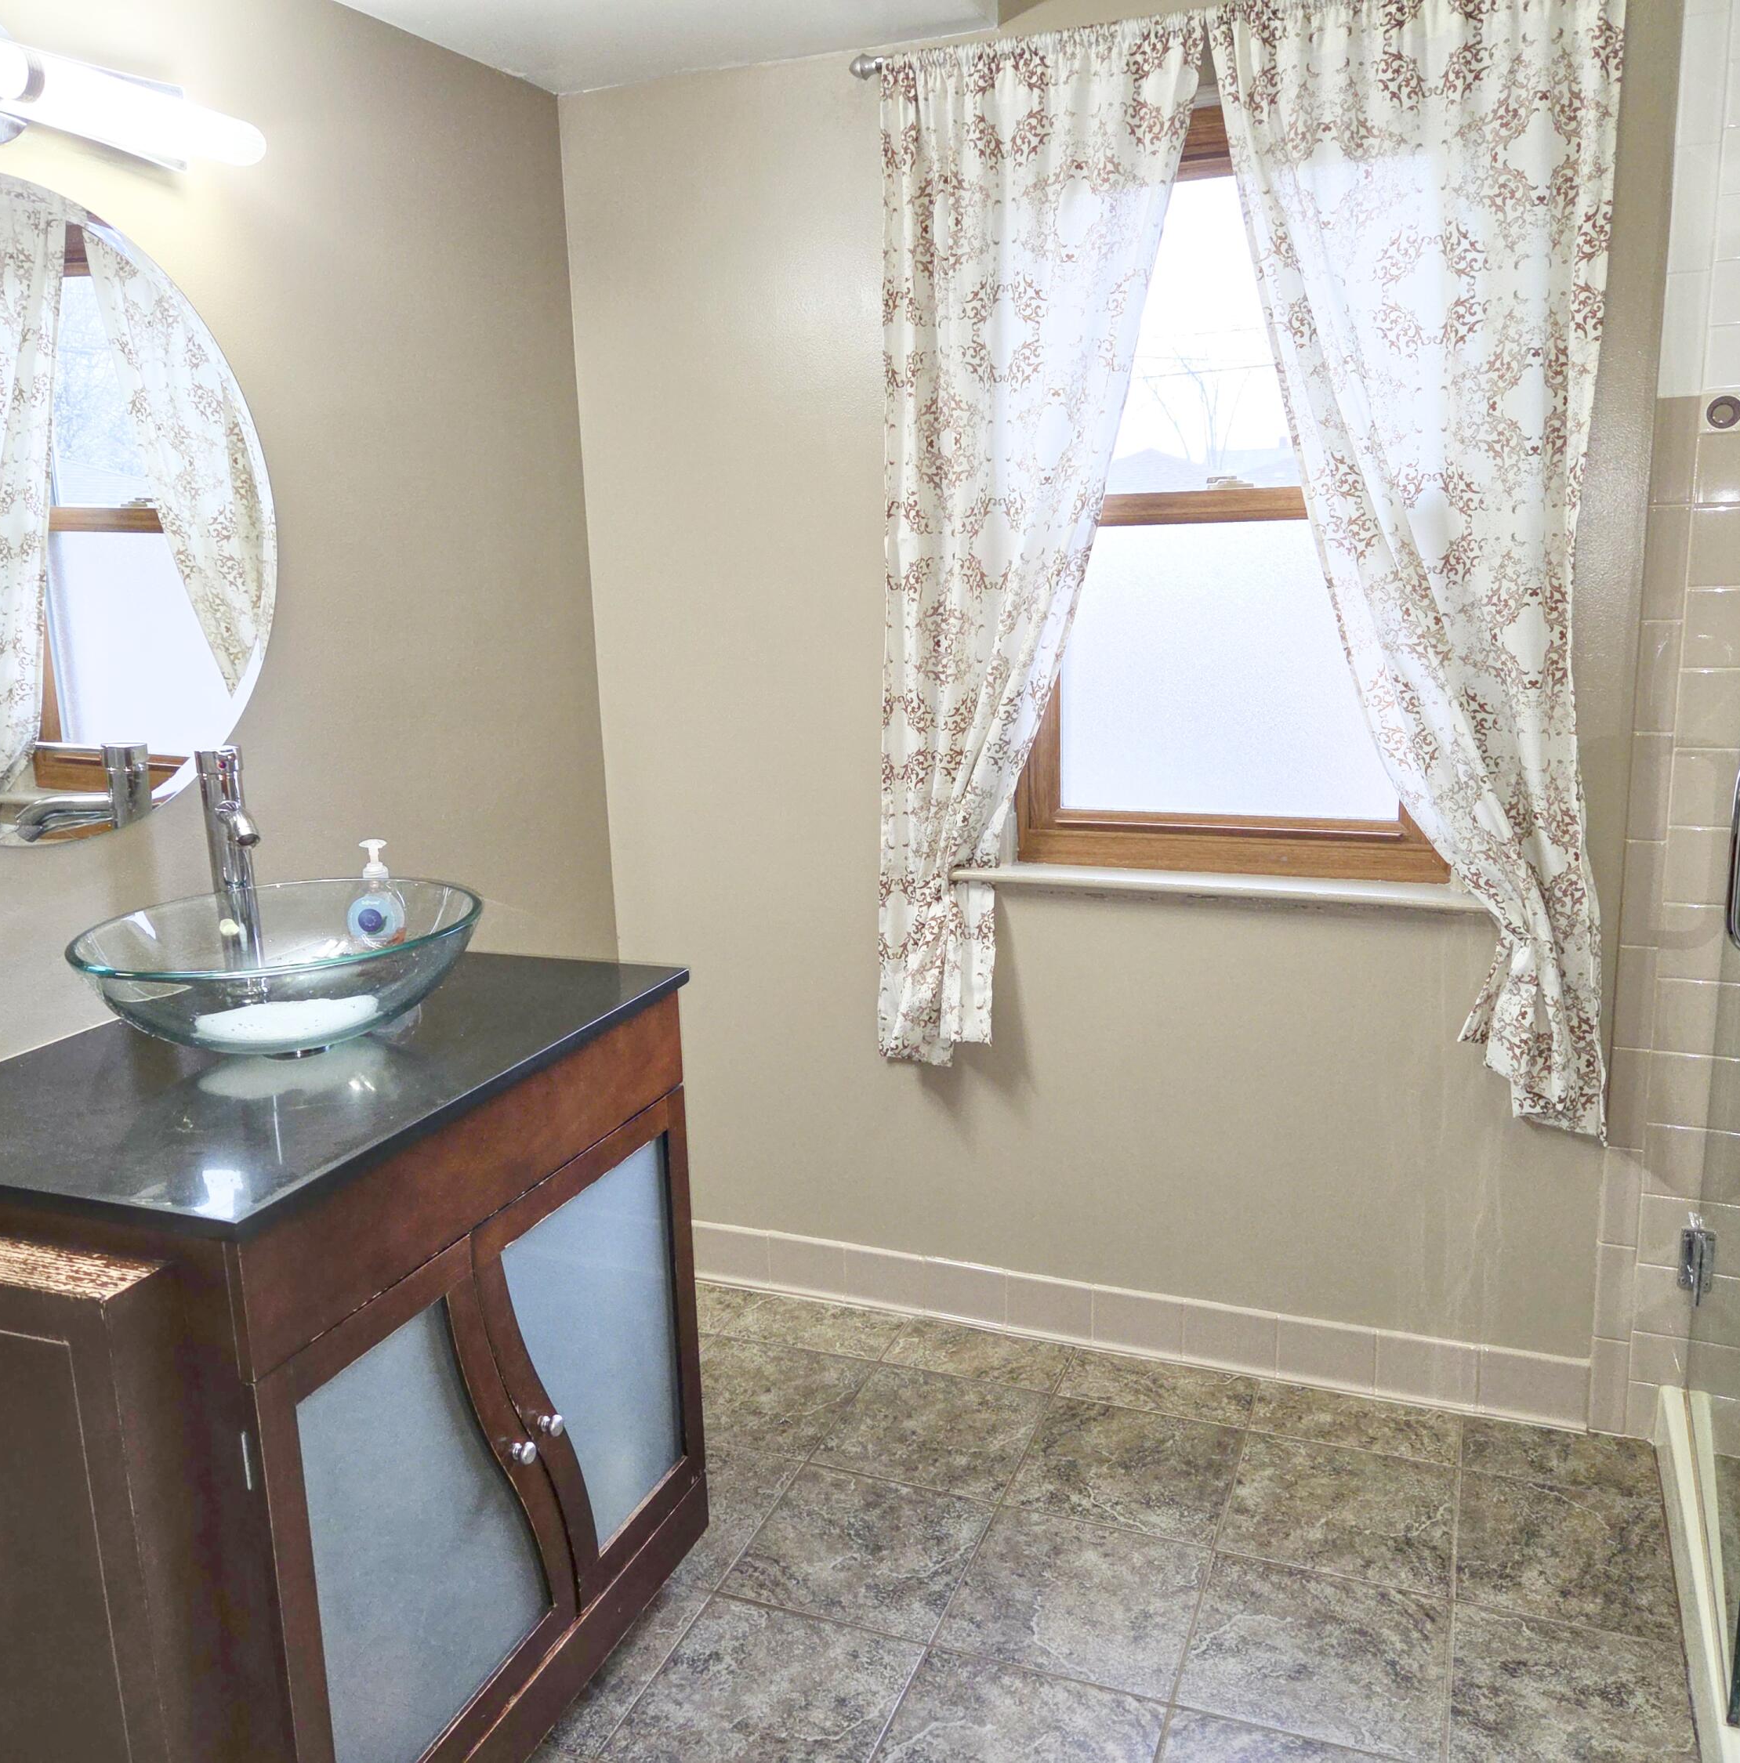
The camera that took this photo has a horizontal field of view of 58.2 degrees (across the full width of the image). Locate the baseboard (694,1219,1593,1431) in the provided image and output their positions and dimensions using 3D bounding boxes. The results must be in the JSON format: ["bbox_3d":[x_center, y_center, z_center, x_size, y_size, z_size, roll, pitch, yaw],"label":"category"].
[{"bbox_3d":[0.324,0.738,2.672,1.650,0.114,0.012,3,14,21],"label":"baseboard"}]

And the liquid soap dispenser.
[{"bbox_3d":[-0.628,0.027,1.996,0.078,0.162,0.053,-4,13,-8],"label":"liquid soap dispenser"}]

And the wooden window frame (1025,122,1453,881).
[{"bbox_3d":[0.553,-0.567,2.376,0.680,1.120,0.080,3,14,21],"label":"wooden window frame"}]

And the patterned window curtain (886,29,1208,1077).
[{"bbox_3d":[0.242,-0.433,2.363,0.510,1.530,0.090,3,14,21],"label":"patterned window curtain"}]

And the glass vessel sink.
[{"bbox_3d":[-0.622,0.111,1.669,0.418,0.141,0.418,3,14,21],"label":"glass vessel sink"}]

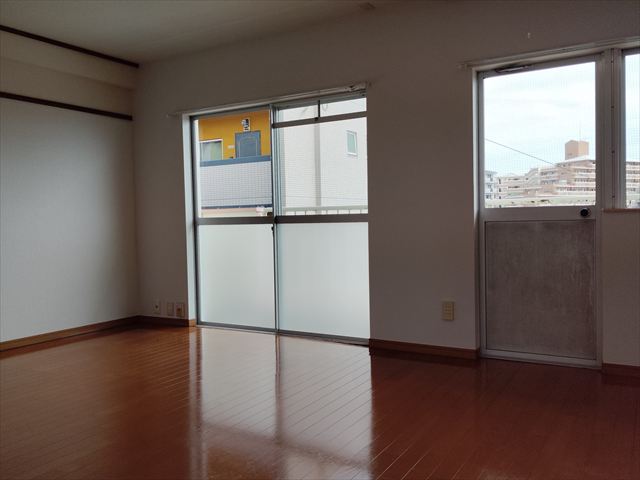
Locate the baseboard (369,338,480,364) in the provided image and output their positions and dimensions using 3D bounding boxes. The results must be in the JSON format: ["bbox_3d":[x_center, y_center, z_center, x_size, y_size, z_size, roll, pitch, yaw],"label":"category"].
[{"bbox_3d":[0.673,0.723,3.560,0.739,0.064,0.020,0,3,30],"label":"baseboard"}]

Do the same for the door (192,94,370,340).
[{"bbox_3d":[-0.346,-0.152,4.257,1.711,1.792,0.085,0,3,30],"label":"door"}]

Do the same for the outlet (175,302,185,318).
[{"bbox_3d":[-1.218,0.617,4.662,0.078,0.120,0.013,0,3,30],"label":"outlet"}]

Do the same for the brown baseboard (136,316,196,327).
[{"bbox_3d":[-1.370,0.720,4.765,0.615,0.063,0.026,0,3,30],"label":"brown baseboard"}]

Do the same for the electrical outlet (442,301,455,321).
[{"bbox_3d":[0.827,0.462,3.454,0.073,0.120,0.013,0,3,30],"label":"electrical outlet"}]

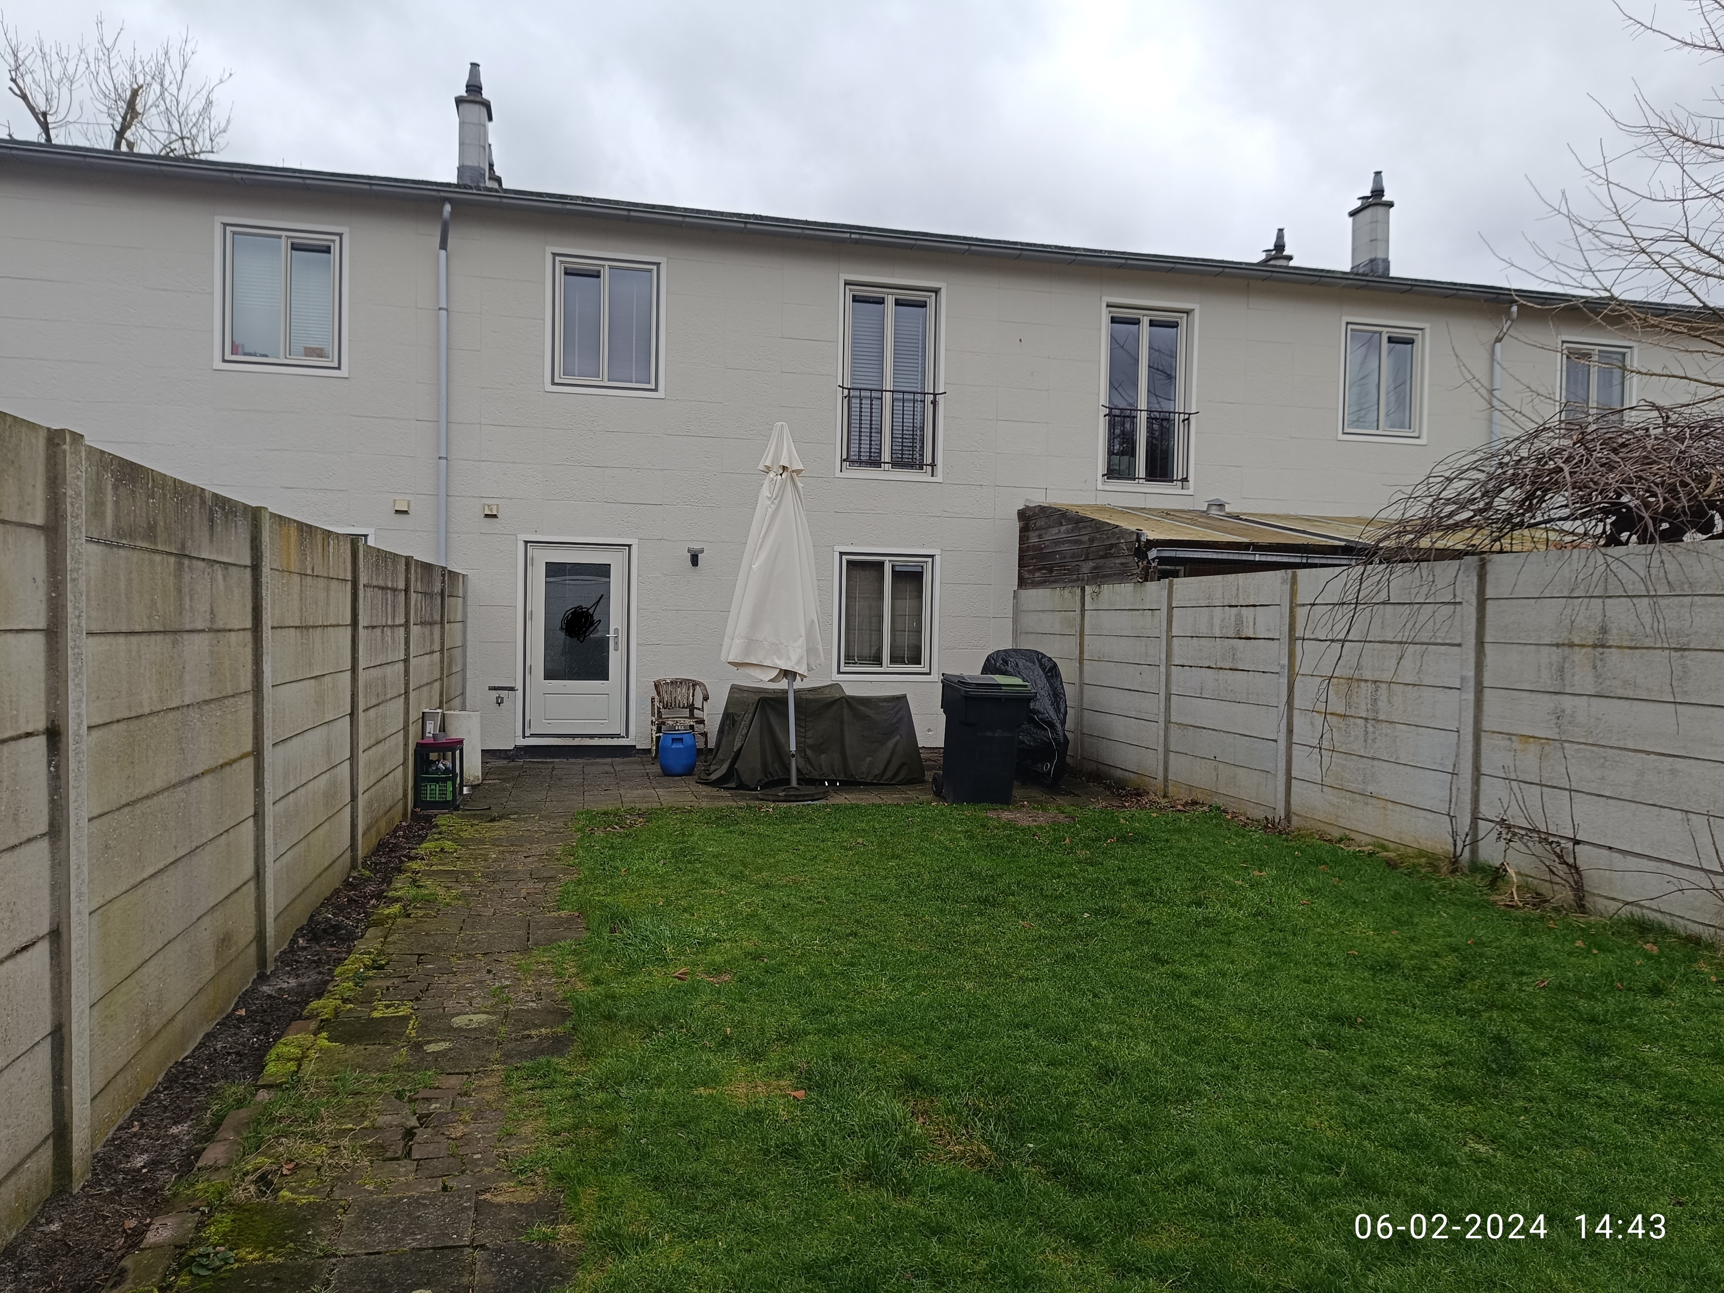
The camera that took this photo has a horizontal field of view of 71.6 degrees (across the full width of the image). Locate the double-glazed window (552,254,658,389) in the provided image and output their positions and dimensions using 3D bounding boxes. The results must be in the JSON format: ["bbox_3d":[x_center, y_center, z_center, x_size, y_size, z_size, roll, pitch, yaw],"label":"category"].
[{"bbox_3d":[-2.702,-3.413,12.639,1.090,1.360,0.100,1,2,-13],"label":"double-glazed window"}]

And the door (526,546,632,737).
[{"bbox_3d":[-3.018,-0.059,12.699,1.080,2.060,0.110,1,1,-13],"label":"door"}]

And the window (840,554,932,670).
[{"bbox_3d":[0.276,-0.359,13.442,1.090,1.360,0.100,1,2,-13],"label":"window"}]

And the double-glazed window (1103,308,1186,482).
[{"bbox_3d":[3.358,-2.934,14.178,1.100,2.060,0.120,1,1,-13],"label":"double-glazed window"}]

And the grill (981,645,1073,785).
[{"bbox_3d":[1.535,0.671,11.439,0.800,1.260,0.620,2,2,17],"label":"grill"}]

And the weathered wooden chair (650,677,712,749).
[{"bbox_3d":[-1.916,0.790,12.638,0.580,0.870,0.550,1,1,-18],"label":"weathered wooden chair"}]

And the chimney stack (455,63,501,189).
[{"bbox_3d":[-4.779,-6.311,14.768,0.400,1.620,0.600,1,1,-13],"label":"chimney stack"}]

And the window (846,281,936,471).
[{"bbox_3d":[0.319,-2.989,13.442,1.080,2.060,0.100,1,2,-13],"label":"window"}]

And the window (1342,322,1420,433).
[{"bbox_3d":[6.463,-3.286,14.818,1.090,1.360,0.100,1,2,-13],"label":"window"}]

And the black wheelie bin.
[{"bbox_3d":[1.038,0.787,10.214,0.580,1.070,0.740,1,2,-12],"label":"black wheelie bin"}]

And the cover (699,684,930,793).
[{"bbox_3d":[-0.540,0.843,11.665,2.080,0.860,1.600,1,1,-13],"label":"cover"}]

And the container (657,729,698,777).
[{"bbox_3d":[-1.787,1.039,11.637,0.365,0.420,0.365,1,1,-13],"label":"container"}]

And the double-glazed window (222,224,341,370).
[{"bbox_3d":[-5.769,-3.474,11.910,1.090,1.360,0.100,1,2,-13],"label":"double-glazed window"}]

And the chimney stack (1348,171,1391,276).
[{"bbox_3d":[7.468,-6.116,17.618,0.400,1.620,0.600,1,1,-13],"label":"chimney stack"}]

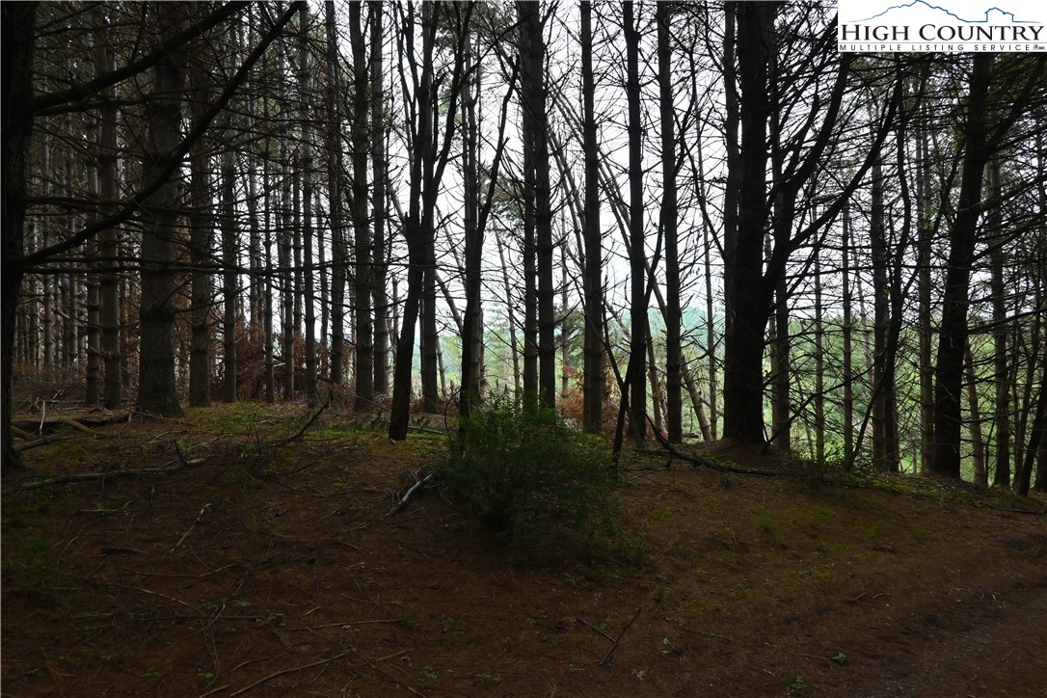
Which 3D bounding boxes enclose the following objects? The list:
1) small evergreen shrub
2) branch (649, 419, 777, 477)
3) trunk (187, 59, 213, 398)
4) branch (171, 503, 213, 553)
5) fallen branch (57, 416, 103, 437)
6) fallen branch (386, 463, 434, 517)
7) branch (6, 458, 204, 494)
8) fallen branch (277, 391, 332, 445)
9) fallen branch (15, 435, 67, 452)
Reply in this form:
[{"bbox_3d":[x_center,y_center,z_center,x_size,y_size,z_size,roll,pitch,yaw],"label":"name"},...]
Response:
[{"bbox_3d":[0.029,1.047,5.900,1.500,1.270,1.350,-1,1,0],"label":"small evergreen shrub"},{"bbox_3d":[2.141,1.152,8.000,1.531,0.220,0.200,20,11,32],"label":"branch"},{"bbox_3d":[-5.237,-1.881,11.300,0.350,5.700,0.350,-1,1,0],"label":"trunk"},{"bbox_3d":[-2.650,1.434,5.600,0.150,0.080,0.818,-1,11,-4],"label":"branch"},{"bbox_3d":[-5.879,1.020,9.250,1.021,0.090,0.100,9,5,29],"label":"fallen branch"},{"bbox_3d":[-0.992,1.248,6.200,0.180,0.130,0.758,0,26,28],"label":"fallen branch"},{"bbox_3d":[-4.214,1.290,7.150,1.724,0.140,0.170,-4,2,-31],"label":"branch"},{"bbox_3d":[-2.611,0.834,8.350,0.890,0.120,0.140,-46,7,-6],"label":"fallen branch"},{"bbox_3d":[-5.899,1.143,8.550,0.110,0.090,0.709,0,3,9],"label":"fallen branch"}]

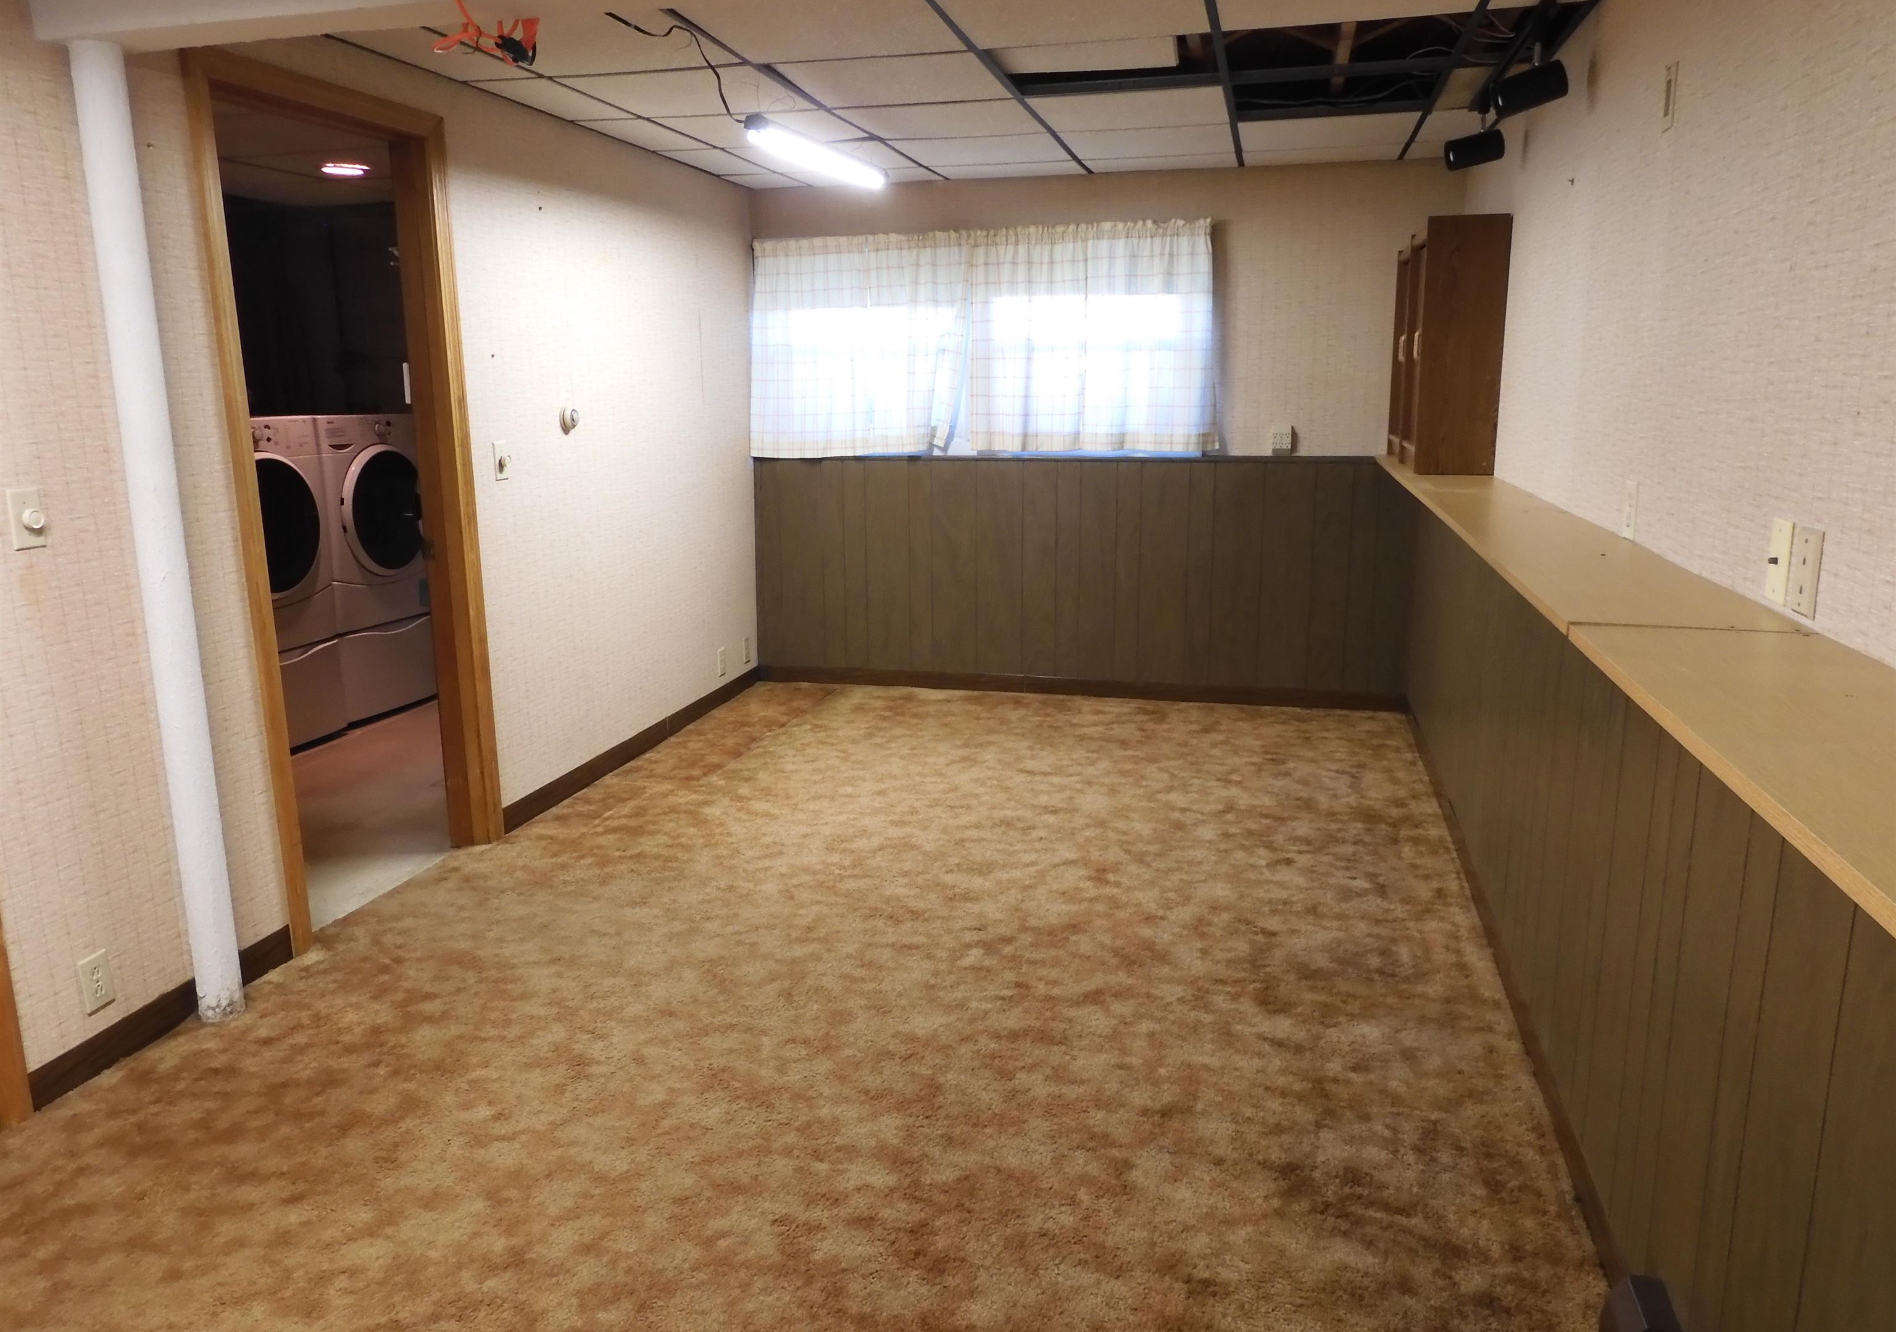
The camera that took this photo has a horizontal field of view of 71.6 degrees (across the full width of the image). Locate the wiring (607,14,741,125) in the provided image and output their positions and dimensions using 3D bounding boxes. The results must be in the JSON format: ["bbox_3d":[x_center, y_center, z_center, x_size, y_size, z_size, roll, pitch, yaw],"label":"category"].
[{"bbox_3d":[-0.658,-1.464,3.248,0.140,0.170,0.500,3,13,14],"label":"wiring"}]

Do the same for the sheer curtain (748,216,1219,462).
[{"bbox_3d":[0.127,-1.380,5.671,2.020,0.945,0.080,3,13,14],"label":"sheer curtain"}]

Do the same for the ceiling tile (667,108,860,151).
[{"bbox_3d":[-0.601,-1.822,4.448,0.610,0.020,0.610,3,13,14],"label":"ceiling tile"}]

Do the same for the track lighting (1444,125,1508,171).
[{"bbox_3d":[1.601,-1.567,3.995,0.152,0.088,0.088,-11,11,9],"label":"track lighting"}]

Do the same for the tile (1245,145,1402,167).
[{"bbox_3d":[1.439,-1.971,5.062,0.605,0.020,0.368,3,13,14],"label":"tile"}]

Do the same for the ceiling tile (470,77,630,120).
[{"bbox_3d":[-1.172,-1.712,3.972,0.265,0.020,0.605,3,13,14],"label":"ceiling tile"}]

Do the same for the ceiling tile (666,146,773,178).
[{"bbox_3d":[-0.881,-1.967,5.128,0.265,0.020,0.605,3,13,14],"label":"ceiling tile"}]

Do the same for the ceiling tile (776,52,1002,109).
[{"bbox_3d":[-0.160,-1.669,3.724,0.610,0.020,0.610,3,13,14],"label":"ceiling tile"}]

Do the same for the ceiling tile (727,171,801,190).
[{"bbox_3d":[-0.761,-2.066,5.583,0.270,0.020,0.343,3,13,14],"label":"ceiling tile"}]

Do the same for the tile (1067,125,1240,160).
[{"bbox_3d":[0.730,-1.895,4.739,0.605,0.020,0.605,3,13,14],"label":"tile"}]

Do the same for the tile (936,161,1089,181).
[{"bbox_3d":[0.256,-2.018,5.330,0.610,0.020,0.343,3,13,14],"label":"tile"}]

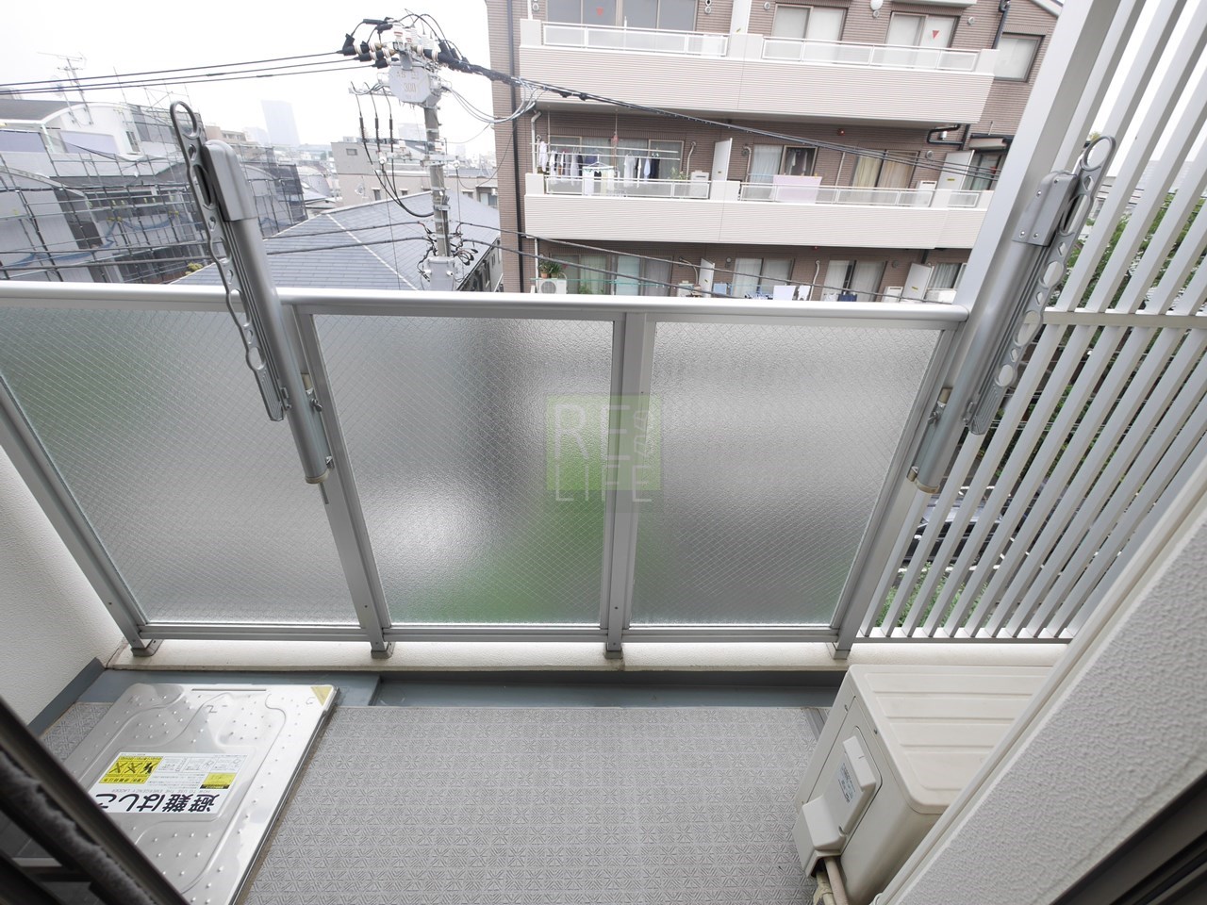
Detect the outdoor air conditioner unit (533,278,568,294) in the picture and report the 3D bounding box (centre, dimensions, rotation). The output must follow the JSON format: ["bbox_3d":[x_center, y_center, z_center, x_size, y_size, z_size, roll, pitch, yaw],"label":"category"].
[{"bbox_3d":[-1.426,-4.580,13.698,0.800,0.560,0.300,-1,29,-5],"label":"outdoor air conditioner unit"}]

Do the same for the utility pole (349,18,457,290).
[{"bbox_3d":[-3.402,-2.849,10.274,1.450,9.300,1.100,-1,29,-5],"label":"utility pole"}]

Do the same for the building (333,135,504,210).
[{"bbox_3d":[-15.075,-23.148,45.382,14.300,9.400,9.000,-1,29,-5],"label":"building"}]

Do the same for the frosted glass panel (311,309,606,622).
[{"bbox_3d":[-0.337,0.129,1.375,0.700,1.020,0.020,1,29,-2],"label":"frosted glass panel"}]

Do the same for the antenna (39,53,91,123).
[{"bbox_3d":[-22.633,-15.630,20.992,1.500,2.400,0.550,-23,38,-37],"label":"antenna"}]

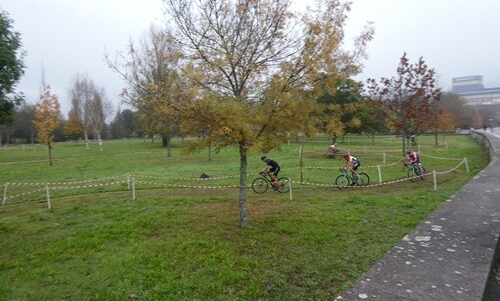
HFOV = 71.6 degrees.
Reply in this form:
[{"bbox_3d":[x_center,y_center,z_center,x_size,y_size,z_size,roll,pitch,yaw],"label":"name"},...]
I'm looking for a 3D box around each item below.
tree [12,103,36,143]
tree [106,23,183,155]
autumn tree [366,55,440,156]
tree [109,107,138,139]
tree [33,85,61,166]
[{"bbox_3d":[-57.237,-6.726,88.000,6.400,10.400,6.200,-1,3,0],"label":"tree"},{"bbox_3d":[-13.693,-7.723,45.000,9.600,16.800,9.200,-1,3,0],"label":"tree"},{"bbox_3d":[10.216,-2.587,23.000,5.000,7.800,4.800,-1,3,0],"label":"autumn tree"},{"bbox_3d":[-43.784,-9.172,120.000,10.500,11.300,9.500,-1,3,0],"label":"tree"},{"bbox_3d":[-18.444,-2.271,31.500,2.600,7.300,2.600,-1,3,0],"label":"tree"}]

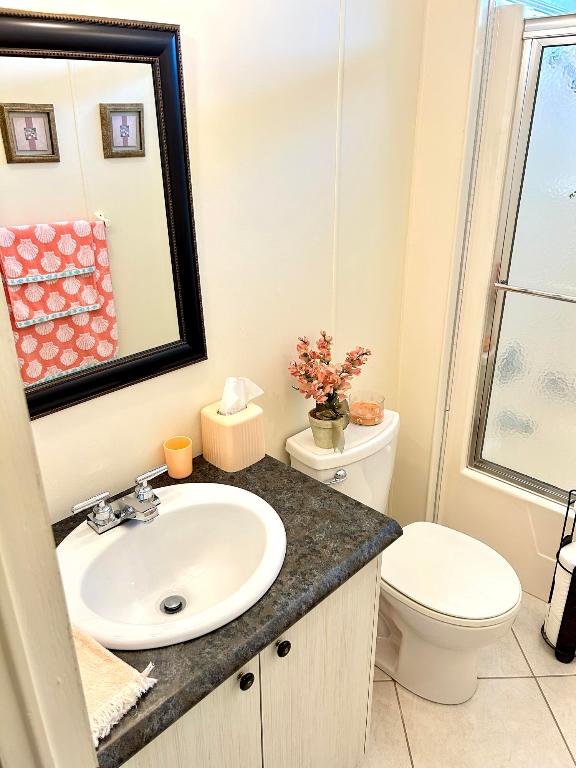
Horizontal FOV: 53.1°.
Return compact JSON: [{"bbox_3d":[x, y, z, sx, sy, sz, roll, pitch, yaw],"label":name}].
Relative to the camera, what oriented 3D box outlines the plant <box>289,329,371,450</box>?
[{"bbox_3d":[0.120,0.013,1.688,0.205,0.355,0.230,19,30,39],"label":"plant"}]

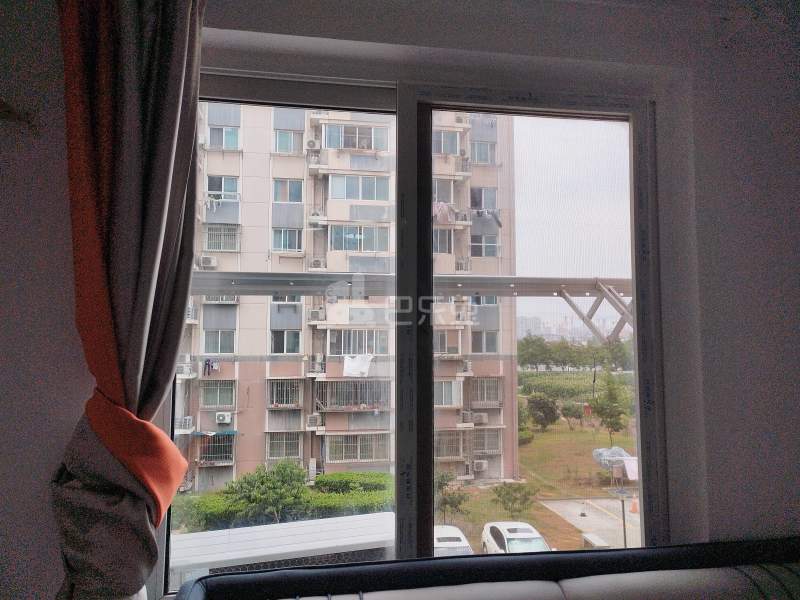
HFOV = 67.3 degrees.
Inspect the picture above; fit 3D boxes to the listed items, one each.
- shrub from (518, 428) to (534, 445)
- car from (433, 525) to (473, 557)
[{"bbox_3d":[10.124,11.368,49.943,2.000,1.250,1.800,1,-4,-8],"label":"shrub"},{"bbox_3d":[1.745,9.216,21.222,1.830,1.580,4.600,0,-4,-6],"label":"car"}]

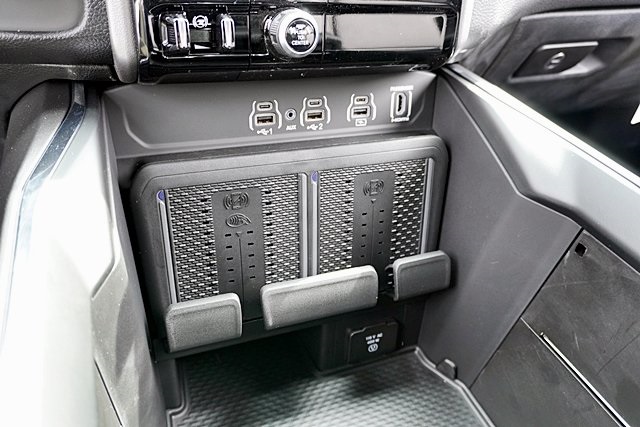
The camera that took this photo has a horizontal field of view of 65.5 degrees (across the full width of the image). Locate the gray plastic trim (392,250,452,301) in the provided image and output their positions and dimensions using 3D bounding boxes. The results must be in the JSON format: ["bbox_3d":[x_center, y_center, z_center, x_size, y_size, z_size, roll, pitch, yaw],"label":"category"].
[{"bbox_3d":[0.093,0.057,0.463,0.056,0.035,0.016,-9,23,-21],"label":"gray plastic trim"}]

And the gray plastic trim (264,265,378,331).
[{"bbox_3d":[0.002,0.070,0.427,0.103,0.035,0.016,-9,23,-21],"label":"gray plastic trim"}]

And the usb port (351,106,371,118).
[{"bbox_3d":[0.033,-0.086,0.421,0.017,0.008,0.008,-9,16,-21],"label":"usb port"}]

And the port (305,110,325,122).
[{"bbox_3d":[-0.005,-0.080,0.407,0.017,0.008,0.008,-9,16,-21],"label":"port"}]

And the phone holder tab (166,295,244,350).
[{"bbox_3d":[-0.091,0.085,0.392,0.056,0.035,0.016,-9,23,-21],"label":"phone holder tab"}]

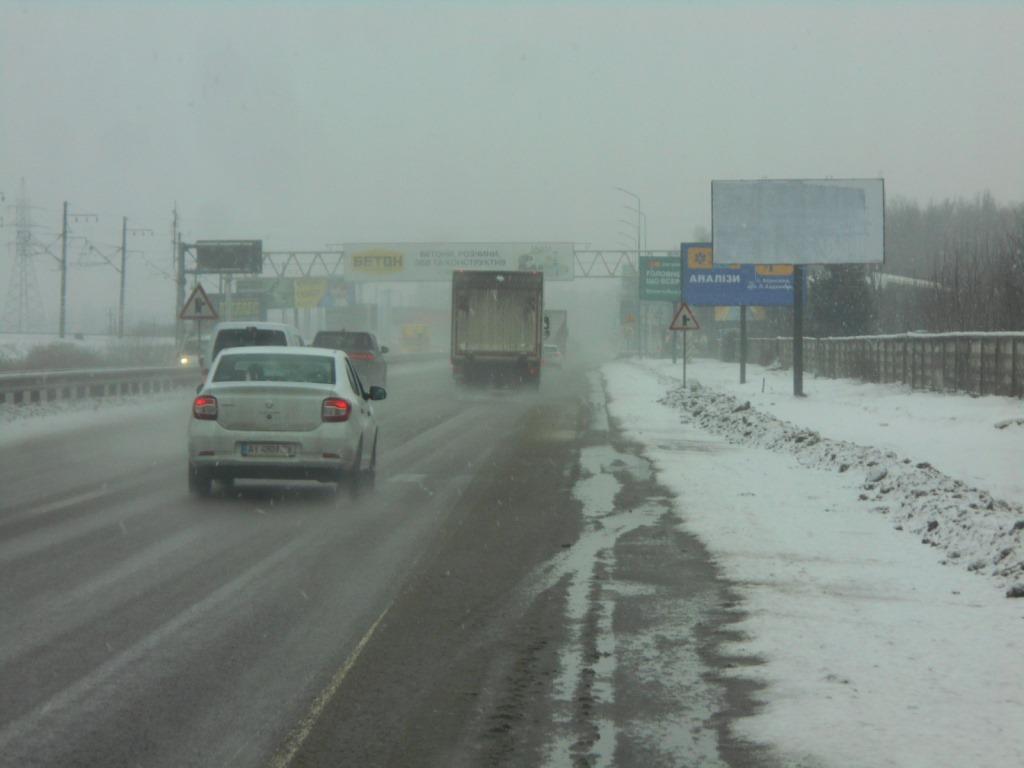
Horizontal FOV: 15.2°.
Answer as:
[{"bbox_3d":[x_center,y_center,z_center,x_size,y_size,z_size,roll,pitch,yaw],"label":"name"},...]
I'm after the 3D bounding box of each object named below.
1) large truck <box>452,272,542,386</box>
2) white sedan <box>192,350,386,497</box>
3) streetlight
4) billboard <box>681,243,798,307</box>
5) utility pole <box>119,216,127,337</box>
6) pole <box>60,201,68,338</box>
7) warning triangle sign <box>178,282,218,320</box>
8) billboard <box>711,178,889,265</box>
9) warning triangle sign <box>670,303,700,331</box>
[{"bbox_3d":[-0.360,-1.520,113.300,2.520,3.450,8.000,1,1,1],"label":"large truck"},{"bbox_3d":[-2.400,0.355,41.500,1.740,1.510,4.350,1,1,1],"label":"white sedan"},{"bbox_3d":[7.634,-7.372,252.000,1.900,11.000,0.350,0,1,1],"label":"streetlight"},{"bbox_3d":[11.245,-5.306,186.000,6.150,3.050,0.400,0,1,6],"label":"billboard"},{"bbox_3d":[-35.625,-9.840,352.000,0.420,11.000,0.420,2,1,0],"label":"utility pole"},{"bbox_3d":[-35.865,-9.211,308.000,0.420,11.050,0.420,2,1,0],"label":"pole"},{"bbox_3d":[-9.049,-2.373,111.000,1.120,1.020,0.060,0,1,-1],"label":"warning triangle sign"},{"bbox_3d":[10.237,-5.799,137.500,6.150,3.020,0.400,0,1,7],"label":"billboard"},{"bbox_3d":[4.844,-1.896,108.000,0.870,0.780,0.060,0,1,2],"label":"warning triangle sign"}]

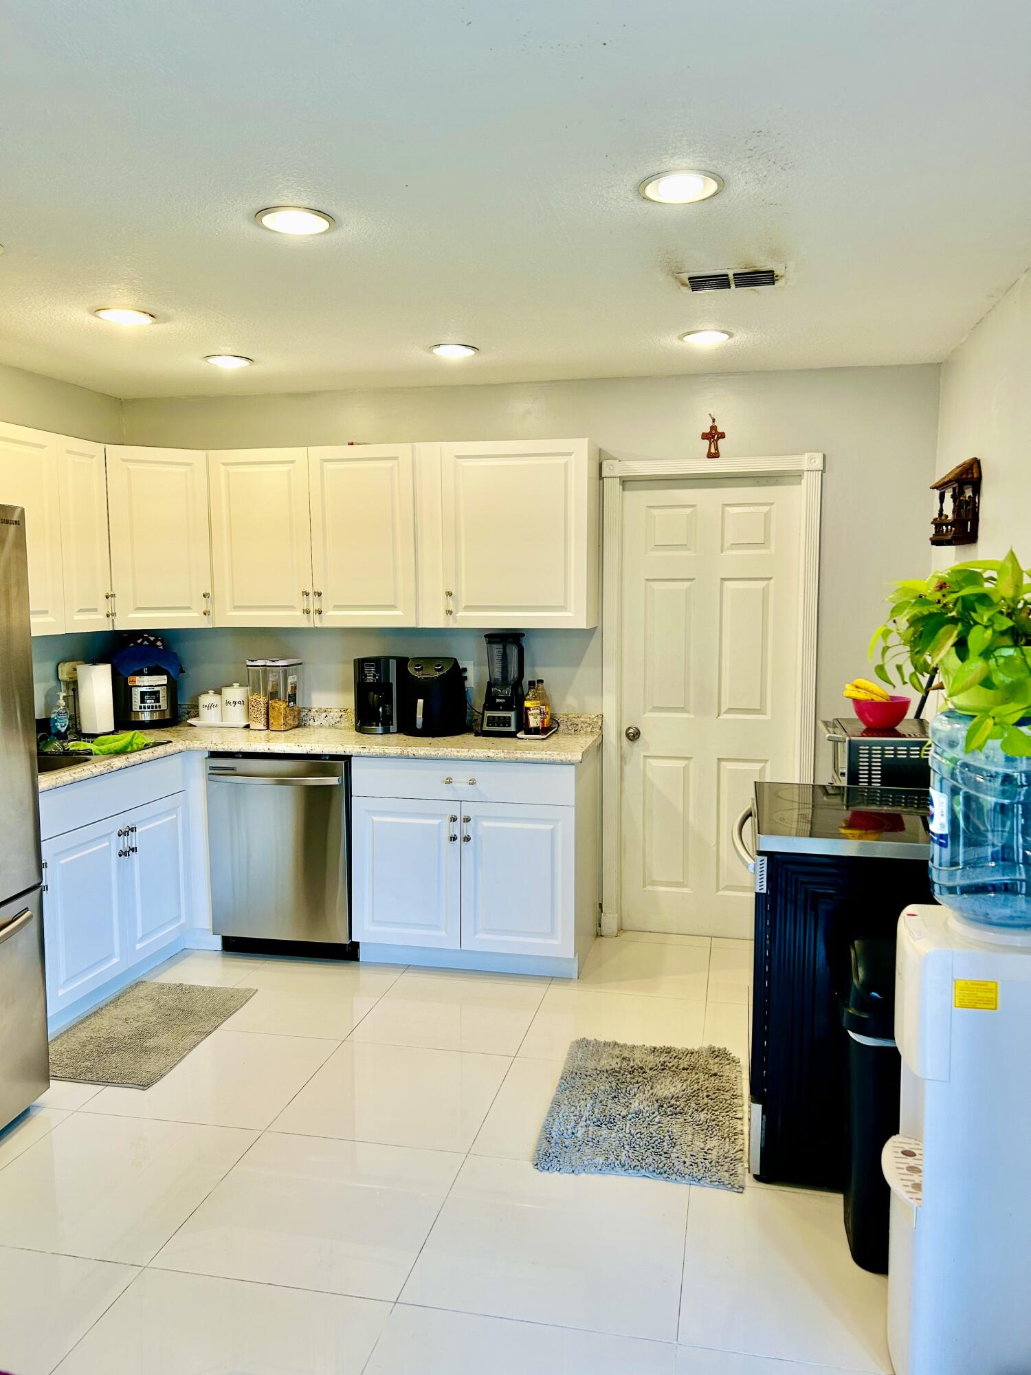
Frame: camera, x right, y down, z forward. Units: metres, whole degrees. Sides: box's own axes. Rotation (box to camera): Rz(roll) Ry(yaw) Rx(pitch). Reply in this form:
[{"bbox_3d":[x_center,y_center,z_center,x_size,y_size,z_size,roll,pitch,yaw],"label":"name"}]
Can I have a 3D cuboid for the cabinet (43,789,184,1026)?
[{"bbox_3d":[-1.803,0.798,4.141,0.563,0.754,0.935,1,5,12],"label":"cabinet"}]

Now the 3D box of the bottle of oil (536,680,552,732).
[{"bbox_3d":[0.123,0.086,4.517,0.065,0.233,0.065,1,6,12],"label":"bottle of oil"}]

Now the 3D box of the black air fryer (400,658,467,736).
[{"bbox_3d":[-0.355,0.047,4.538,0.280,0.325,0.290,1,6,12],"label":"black air fryer"}]

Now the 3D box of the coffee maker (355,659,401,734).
[{"bbox_3d":[-0.596,0.029,4.653,0.201,0.337,0.216,1,5,12],"label":"coffee maker"}]

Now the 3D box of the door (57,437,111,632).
[{"bbox_3d":[-1.730,-0.606,4.162,0.030,0.760,0.312,1,5,12],"label":"door"}]

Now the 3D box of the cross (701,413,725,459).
[{"bbox_3d":[0.836,-1.062,4.356,0.101,0.183,0.022,1,5,12],"label":"cross"}]

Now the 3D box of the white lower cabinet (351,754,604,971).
[{"bbox_3d":[-0.152,0.700,4.422,0.928,0.865,0.590,1,6,12],"label":"white lower cabinet"}]

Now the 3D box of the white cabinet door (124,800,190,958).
[{"bbox_3d":[-1.455,0.763,4.214,0.030,0.610,0.469,1,5,12],"label":"white cabinet door"}]

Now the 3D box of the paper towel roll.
[{"bbox_3d":[-1.864,0.059,4.589,0.151,0.291,0.151,-1,5,0],"label":"paper towel roll"}]

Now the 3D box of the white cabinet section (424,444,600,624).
[{"bbox_3d":[0.023,-0.638,4.393,0.618,0.763,0.325,1,6,12],"label":"white cabinet section"}]

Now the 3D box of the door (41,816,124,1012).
[{"bbox_3d":[-1.553,0.806,3.760,0.030,0.610,0.469,1,5,12],"label":"door"}]

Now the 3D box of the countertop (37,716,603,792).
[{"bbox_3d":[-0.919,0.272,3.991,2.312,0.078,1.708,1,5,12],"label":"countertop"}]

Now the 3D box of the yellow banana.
[{"bbox_3d":[1.261,0.019,3.695,0.165,0.097,0.100,1,6,12],"label":"yellow banana"}]

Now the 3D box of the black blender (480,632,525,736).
[{"bbox_3d":[-0.041,-0.014,4.508,0.191,0.439,0.191,1,5,12],"label":"black blender"}]

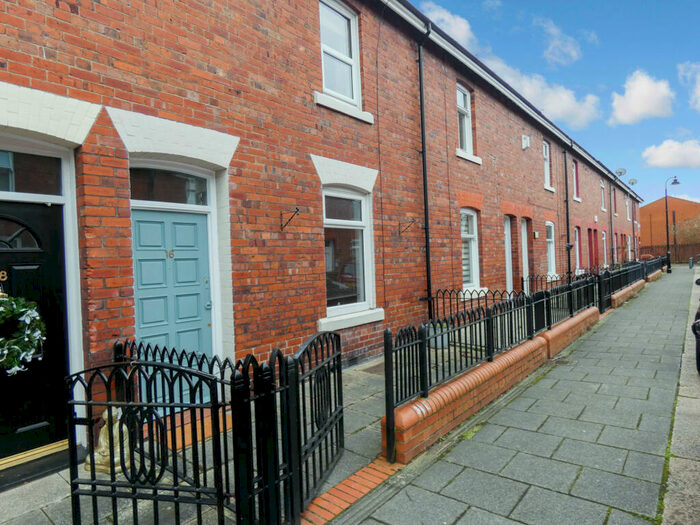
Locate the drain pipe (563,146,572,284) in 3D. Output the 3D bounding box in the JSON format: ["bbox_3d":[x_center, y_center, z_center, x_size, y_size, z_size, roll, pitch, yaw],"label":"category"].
[{"bbox_3d":[7.989,-1.531,14.838,0.140,5.365,0.090,-2,0,41],"label":"drain pipe"}]

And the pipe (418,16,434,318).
[{"bbox_3d":[1.415,-1.362,7.116,0.260,5.550,0.090,-2,0,41],"label":"pipe"}]

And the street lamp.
[{"bbox_3d":[22.018,-2.570,27.555,0.830,6.500,0.460,-2,0,41],"label":"street lamp"}]

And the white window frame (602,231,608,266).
[{"bbox_3d":[13.222,-0.694,21.144,0.090,1.758,1.017,-2,0,41],"label":"white window frame"}]

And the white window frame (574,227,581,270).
[{"bbox_3d":[9.230,-0.535,16.527,0.090,1.758,1.018,-2,0,41],"label":"white window frame"}]

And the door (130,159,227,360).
[{"bbox_3d":[-1.768,0.264,4.053,0.130,2.470,0.969,-2,0,41],"label":"door"}]

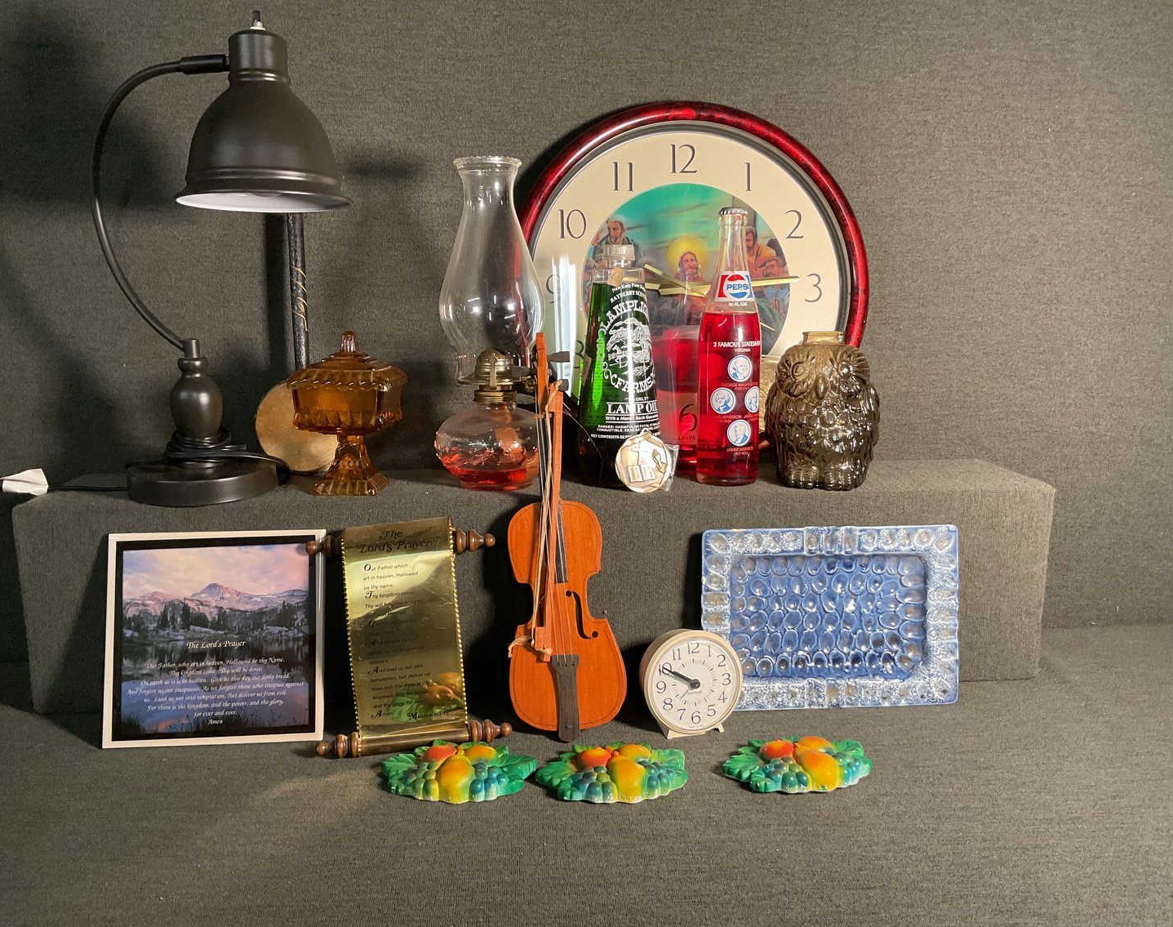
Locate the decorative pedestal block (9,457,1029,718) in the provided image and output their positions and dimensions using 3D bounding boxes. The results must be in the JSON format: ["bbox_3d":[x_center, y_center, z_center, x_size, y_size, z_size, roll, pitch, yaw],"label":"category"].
[{"bbox_3d":[-0.042,0.121,1.138,1.035,0.209,0.179,-1,10,-4],"label":"decorative pedestal block"}]

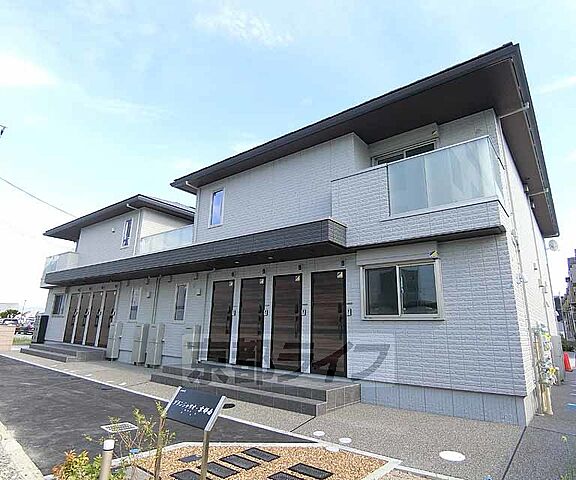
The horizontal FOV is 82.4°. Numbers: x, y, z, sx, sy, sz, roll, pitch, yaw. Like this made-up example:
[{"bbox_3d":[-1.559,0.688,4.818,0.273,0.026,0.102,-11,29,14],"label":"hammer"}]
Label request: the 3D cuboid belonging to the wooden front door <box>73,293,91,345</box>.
[{"bbox_3d":[-9.147,3.497,14.725,0.883,2.220,0.080,-9,-17,36],"label":"wooden front door"}]

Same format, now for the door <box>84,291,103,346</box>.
[{"bbox_3d":[-8.218,3.344,14.036,0.883,2.220,0.080,-9,-17,36],"label":"door"}]

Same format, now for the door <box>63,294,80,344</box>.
[{"bbox_3d":[-10.077,3.650,15.415,0.883,2.220,0.080,-9,-17,36],"label":"door"}]

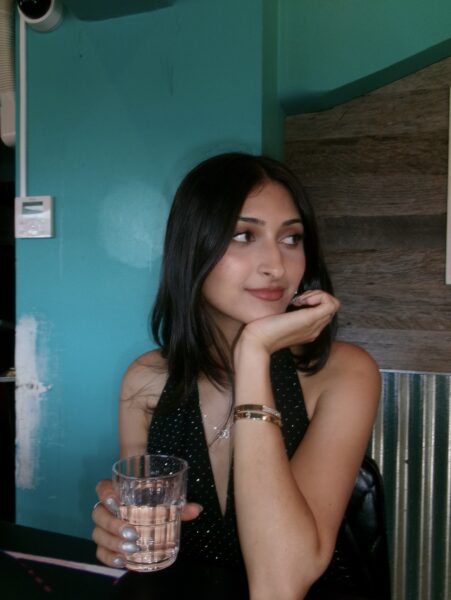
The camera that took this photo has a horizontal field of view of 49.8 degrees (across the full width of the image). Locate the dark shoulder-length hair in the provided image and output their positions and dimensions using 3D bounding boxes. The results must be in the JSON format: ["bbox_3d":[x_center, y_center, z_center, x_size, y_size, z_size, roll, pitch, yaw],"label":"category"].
[{"bbox_3d":[0.029,-0.040,0.700,0.250,0.335,0.235,0,2,-25],"label":"dark shoulder-length hair"}]

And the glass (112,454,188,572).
[{"bbox_3d":[-0.083,0.234,0.537,0.083,0.102,0.083,1,2,0],"label":"glass"}]

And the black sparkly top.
[{"bbox_3d":[0.025,0.240,0.735,0.300,0.370,0.220,1,2,10],"label":"black sparkly top"}]

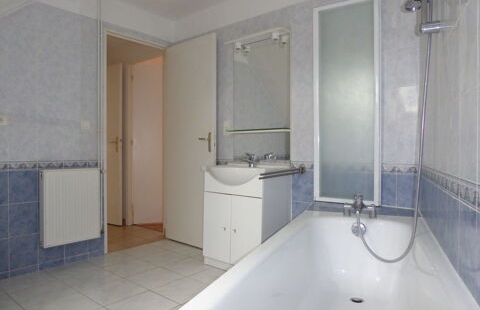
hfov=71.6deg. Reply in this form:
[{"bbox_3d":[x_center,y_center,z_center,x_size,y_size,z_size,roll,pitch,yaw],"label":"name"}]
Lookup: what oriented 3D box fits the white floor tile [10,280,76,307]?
[{"bbox_3d":[-1.296,0.922,2.192,0.316,0.010,0.316,0,1,40],"label":"white floor tile"}]

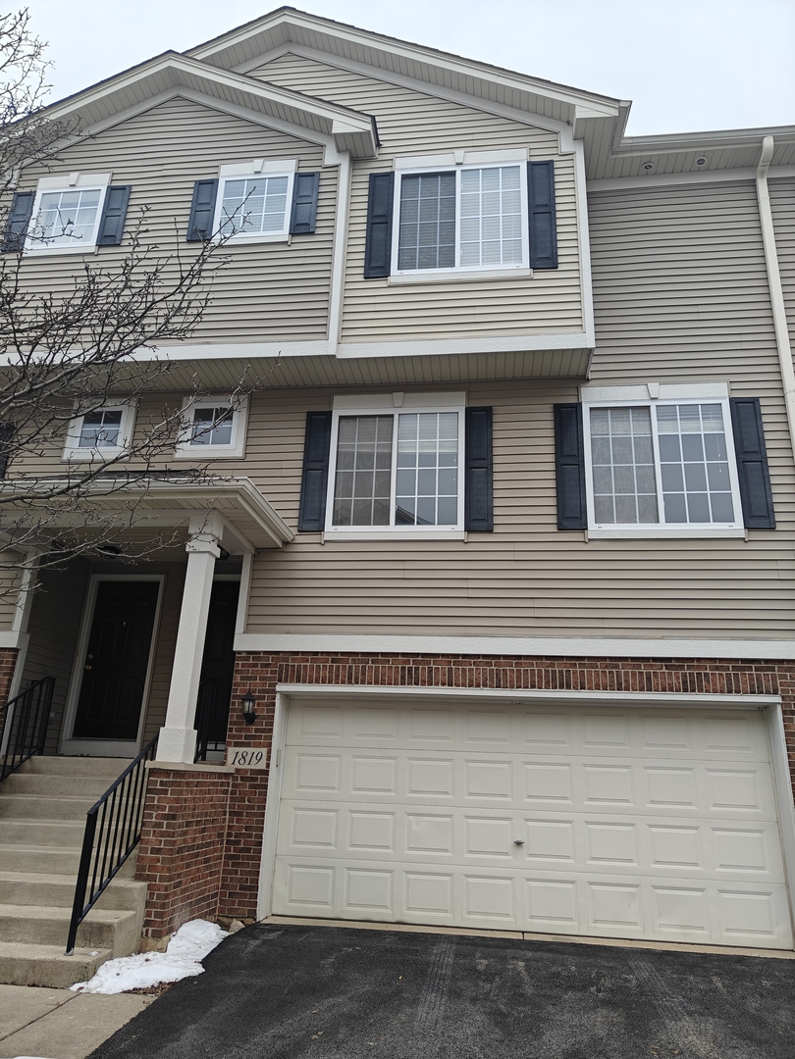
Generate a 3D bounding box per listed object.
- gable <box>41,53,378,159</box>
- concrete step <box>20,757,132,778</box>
[{"bbox_3d":[-2.822,-5.336,9.414,5.200,1.620,0.600,0,-18,8],"label":"gable"},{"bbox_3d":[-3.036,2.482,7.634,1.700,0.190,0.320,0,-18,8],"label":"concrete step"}]

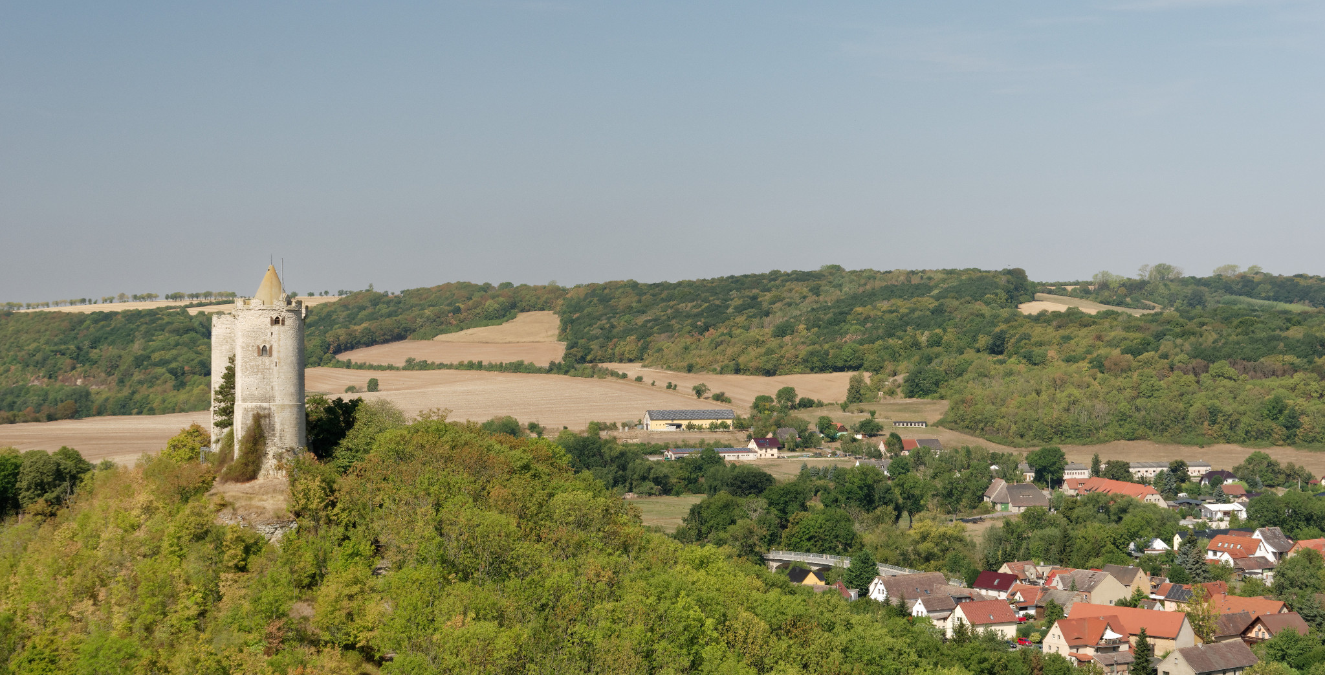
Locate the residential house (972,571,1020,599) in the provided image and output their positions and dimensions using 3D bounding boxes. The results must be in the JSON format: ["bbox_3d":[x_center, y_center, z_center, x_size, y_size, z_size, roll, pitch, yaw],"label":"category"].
[{"bbox_3d":[89.400,65.970,525.370,7.800,7.300,12.000,0,1,-38],"label":"residential house"}]

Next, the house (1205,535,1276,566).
[{"bbox_3d":[174.980,64.760,604.720,8.300,8.400,16.700,0,1,-37],"label":"house"}]

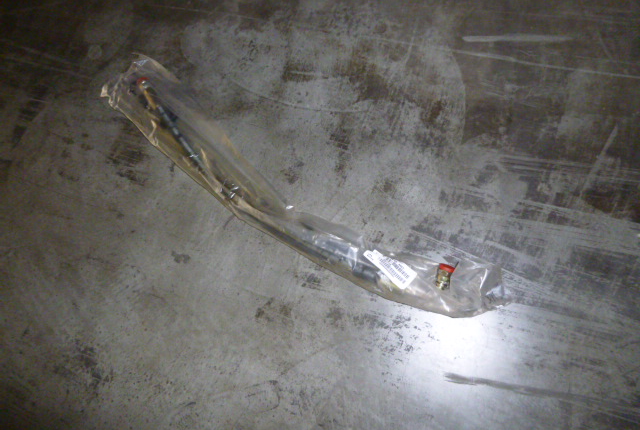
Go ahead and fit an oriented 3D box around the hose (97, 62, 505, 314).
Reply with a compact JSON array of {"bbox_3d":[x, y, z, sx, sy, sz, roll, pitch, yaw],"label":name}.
[{"bbox_3d":[-0.155,-0.101,1.179,1.298,0.070,0.233,33,86,22],"label":"hose"}]

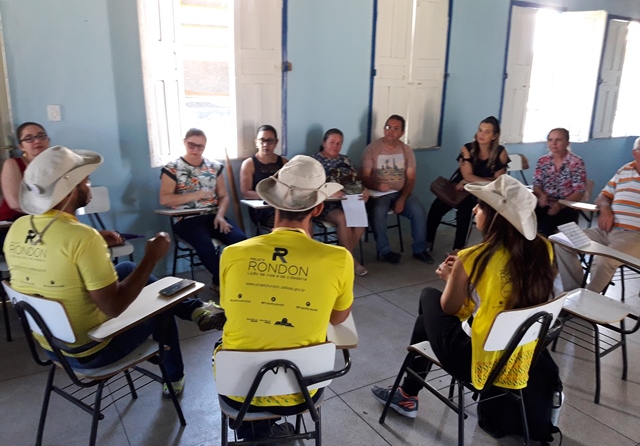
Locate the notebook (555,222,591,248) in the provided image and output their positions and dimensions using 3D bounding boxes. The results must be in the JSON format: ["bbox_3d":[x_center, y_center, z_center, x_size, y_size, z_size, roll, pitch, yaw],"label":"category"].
[{"bbox_3d":[1.489,0.071,3.036,0.190,0.050,0.200,-10,40,-37],"label":"notebook"}]

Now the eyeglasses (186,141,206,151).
[{"bbox_3d":[-0.913,-0.585,3.803,0.140,0.045,0.135,2,15,-20],"label":"eyeglasses"}]

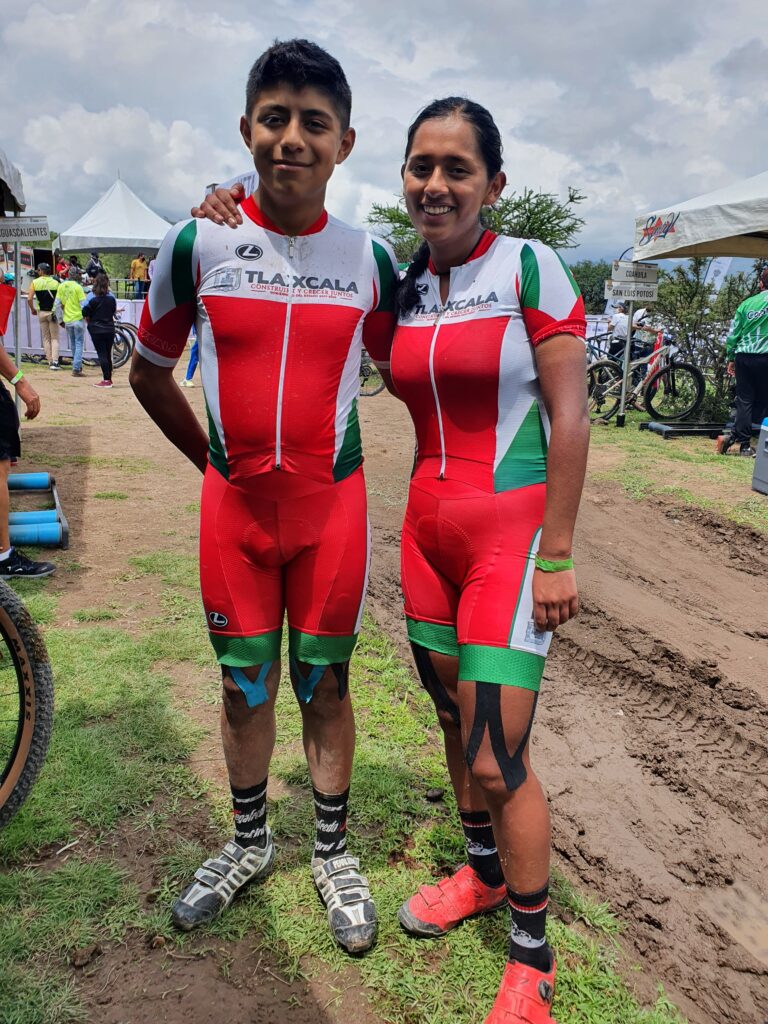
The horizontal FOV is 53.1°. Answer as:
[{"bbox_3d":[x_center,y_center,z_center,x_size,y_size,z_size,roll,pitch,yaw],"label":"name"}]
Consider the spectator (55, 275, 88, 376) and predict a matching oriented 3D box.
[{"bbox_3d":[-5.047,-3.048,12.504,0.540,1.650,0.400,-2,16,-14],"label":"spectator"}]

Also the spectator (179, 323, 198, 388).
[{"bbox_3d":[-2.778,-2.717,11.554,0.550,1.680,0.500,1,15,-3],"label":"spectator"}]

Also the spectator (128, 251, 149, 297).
[{"bbox_3d":[-6.507,-6.011,20.467,0.520,1.700,0.350,-5,16,-24],"label":"spectator"}]

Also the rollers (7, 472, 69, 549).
[{"bbox_3d":[-2.160,-0.013,4.495,0.500,0.120,1.350,-5,16,-24],"label":"rollers"}]

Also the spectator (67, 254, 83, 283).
[{"bbox_3d":[-7.706,-5.535,19.213,0.470,1.660,0.320,-2,15,-14],"label":"spectator"}]

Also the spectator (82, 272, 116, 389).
[{"bbox_3d":[-4.035,-2.595,10.993,0.400,1.620,0.470,12,18,34],"label":"spectator"}]

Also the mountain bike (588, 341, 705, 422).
[{"bbox_3d":[3.256,-1.675,9.665,1.860,1.060,0.680,-2,16,-15],"label":"mountain bike"}]

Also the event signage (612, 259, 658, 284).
[{"bbox_3d":[2.876,-2.755,8.811,0.640,0.220,0.030,-4,16,-22],"label":"event signage"}]

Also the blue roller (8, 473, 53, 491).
[{"bbox_3d":[-2.415,-0.193,5.060,0.400,0.112,0.112,-4,16,-23],"label":"blue roller"}]

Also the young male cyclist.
[{"bbox_3d":[-0.211,0.033,1.495,0.570,1.710,0.380,0,15,-7],"label":"young male cyclist"}]

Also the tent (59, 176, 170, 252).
[{"bbox_3d":[-8.193,-8.024,24.119,4.000,4.410,4.000,-2,16,-16],"label":"tent"}]

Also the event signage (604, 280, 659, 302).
[{"bbox_3d":[2.830,-2.523,8.800,0.670,0.210,0.030,-1,15,-12],"label":"event signage"}]

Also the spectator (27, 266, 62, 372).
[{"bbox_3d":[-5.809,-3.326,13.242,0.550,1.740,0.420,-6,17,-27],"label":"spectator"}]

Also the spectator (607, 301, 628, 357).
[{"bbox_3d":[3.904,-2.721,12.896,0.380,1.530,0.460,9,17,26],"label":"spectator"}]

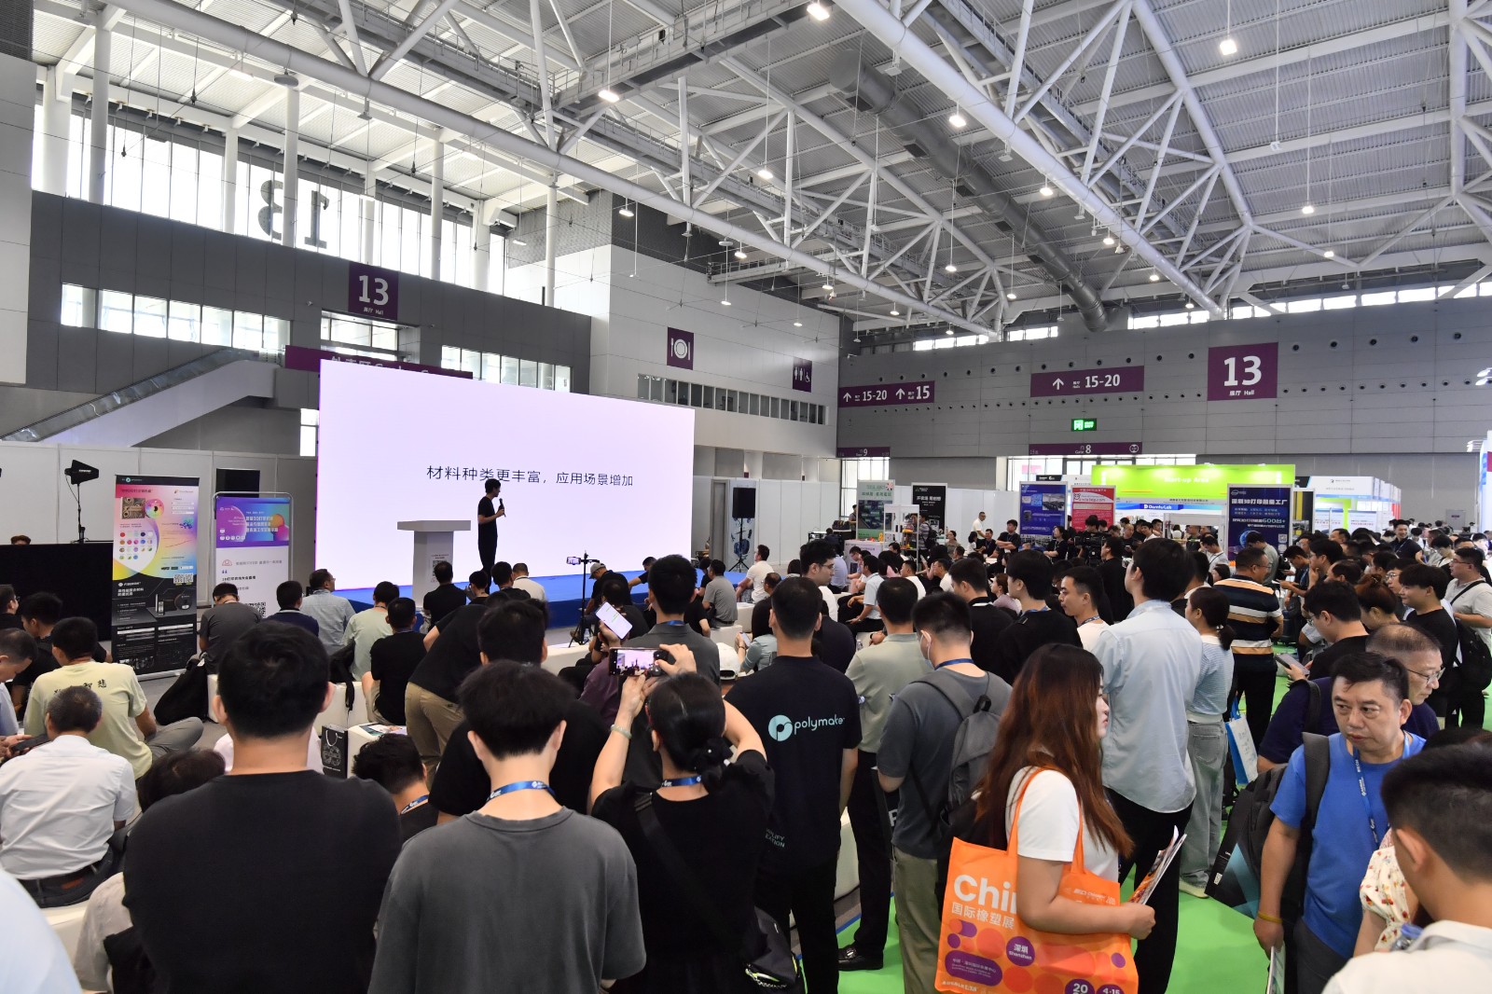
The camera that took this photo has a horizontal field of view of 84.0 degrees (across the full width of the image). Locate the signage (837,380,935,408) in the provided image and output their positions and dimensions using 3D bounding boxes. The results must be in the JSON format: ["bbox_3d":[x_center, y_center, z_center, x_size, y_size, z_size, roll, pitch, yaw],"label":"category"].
[{"bbox_3d":[13.472,-9.896,80.439,10.500,2.000,0.100,2,1,39],"label":"signage"}]

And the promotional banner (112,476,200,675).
[{"bbox_3d":[-6.023,0.811,8.485,0.170,2.040,0.830,2,1,25],"label":"promotional banner"}]

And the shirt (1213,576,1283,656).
[{"bbox_3d":[3.825,0.912,6.300,0.480,0.630,0.290,2,0,40],"label":"shirt"}]

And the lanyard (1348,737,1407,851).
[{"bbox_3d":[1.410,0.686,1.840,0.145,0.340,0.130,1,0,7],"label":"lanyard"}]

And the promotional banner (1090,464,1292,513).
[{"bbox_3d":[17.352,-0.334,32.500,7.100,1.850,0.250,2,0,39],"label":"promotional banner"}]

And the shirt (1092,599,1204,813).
[{"bbox_3d":[1.575,0.818,3.250,0.470,0.790,0.290,1,0,-12],"label":"shirt"}]

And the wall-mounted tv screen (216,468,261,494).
[{"bbox_3d":[-8.436,-0.048,13.822,0.080,0.820,0.660,2,0,41],"label":"wall-mounted tv screen"}]

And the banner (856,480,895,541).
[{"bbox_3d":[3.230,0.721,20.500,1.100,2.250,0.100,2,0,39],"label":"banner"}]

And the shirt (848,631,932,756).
[{"bbox_3d":[0.688,0.879,3.720,0.480,0.560,0.290,1,0,-24],"label":"shirt"}]

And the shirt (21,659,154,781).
[{"bbox_3d":[-3.333,1.128,4.200,0.490,0.590,0.320,1,0,-24],"label":"shirt"}]

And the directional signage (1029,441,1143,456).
[{"bbox_3d":[27.925,-3.927,68.579,9.030,0.960,0.100,2,1,39],"label":"directional signage"}]

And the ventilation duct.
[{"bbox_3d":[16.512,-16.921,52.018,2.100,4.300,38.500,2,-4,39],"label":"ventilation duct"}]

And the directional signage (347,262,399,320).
[{"bbox_3d":[-21.859,-12.049,48.778,0.100,2.800,2.950,2,1,39],"label":"directional signage"}]

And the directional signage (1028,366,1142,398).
[{"bbox_3d":[24.196,-8.195,59.000,7.800,1.730,0.150,2,0,39],"label":"directional signage"}]

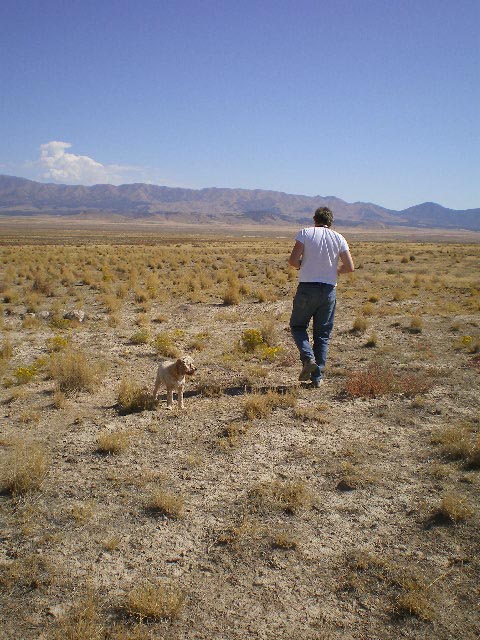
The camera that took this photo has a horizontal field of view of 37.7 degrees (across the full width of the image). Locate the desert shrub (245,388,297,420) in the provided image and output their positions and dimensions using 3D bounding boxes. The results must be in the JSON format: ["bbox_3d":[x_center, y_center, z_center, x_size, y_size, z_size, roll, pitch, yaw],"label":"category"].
[{"bbox_3d":[0.259,0.686,5.852,0.426,0.232,0.292,2,7,3],"label":"desert shrub"}]

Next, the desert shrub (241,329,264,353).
[{"bbox_3d":[0.162,0.255,9.075,0.310,0.285,0.279,1,7,1],"label":"desert shrub"}]

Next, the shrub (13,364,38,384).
[{"bbox_3d":[-2.155,0.538,7.059,0.250,0.176,0.225,-2,8,-17],"label":"shrub"}]

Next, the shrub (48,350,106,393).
[{"bbox_3d":[-1.587,0.472,6.824,0.530,0.380,0.477,-1,7,-13],"label":"shrub"}]

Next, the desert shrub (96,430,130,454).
[{"bbox_3d":[-0.874,0.834,4.857,0.231,0.133,0.204,0,8,-10],"label":"desert shrub"}]

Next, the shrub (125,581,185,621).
[{"bbox_3d":[-0.348,1.130,2.868,0.243,0.122,0.210,0,7,-7],"label":"shrub"}]

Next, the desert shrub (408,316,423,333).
[{"bbox_3d":[2.758,0.063,11.038,0.214,0.233,0.192,3,7,14],"label":"desert shrub"}]

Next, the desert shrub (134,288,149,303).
[{"bbox_3d":[-2.036,-0.518,14.529,0.284,0.251,0.254,1,7,-8],"label":"desert shrub"}]

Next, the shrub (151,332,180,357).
[{"bbox_3d":[-0.926,0.293,8.736,0.371,0.268,0.334,0,7,-6],"label":"shrub"}]

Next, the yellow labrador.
[{"bbox_3d":[-0.596,0.517,6.122,0.220,0.450,0.500,-3,9,-30],"label":"yellow labrador"}]

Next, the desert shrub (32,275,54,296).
[{"bbox_3d":[-4.259,-0.766,15.222,0.468,0.440,0.417,0,8,-16],"label":"desert shrub"}]

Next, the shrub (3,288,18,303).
[{"bbox_3d":[-4.825,-0.524,14.768,0.320,0.271,0.288,-2,8,-18],"label":"shrub"}]

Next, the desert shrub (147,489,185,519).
[{"bbox_3d":[-0.404,0.984,3.820,0.203,0.130,0.179,1,7,-6],"label":"desert shrub"}]

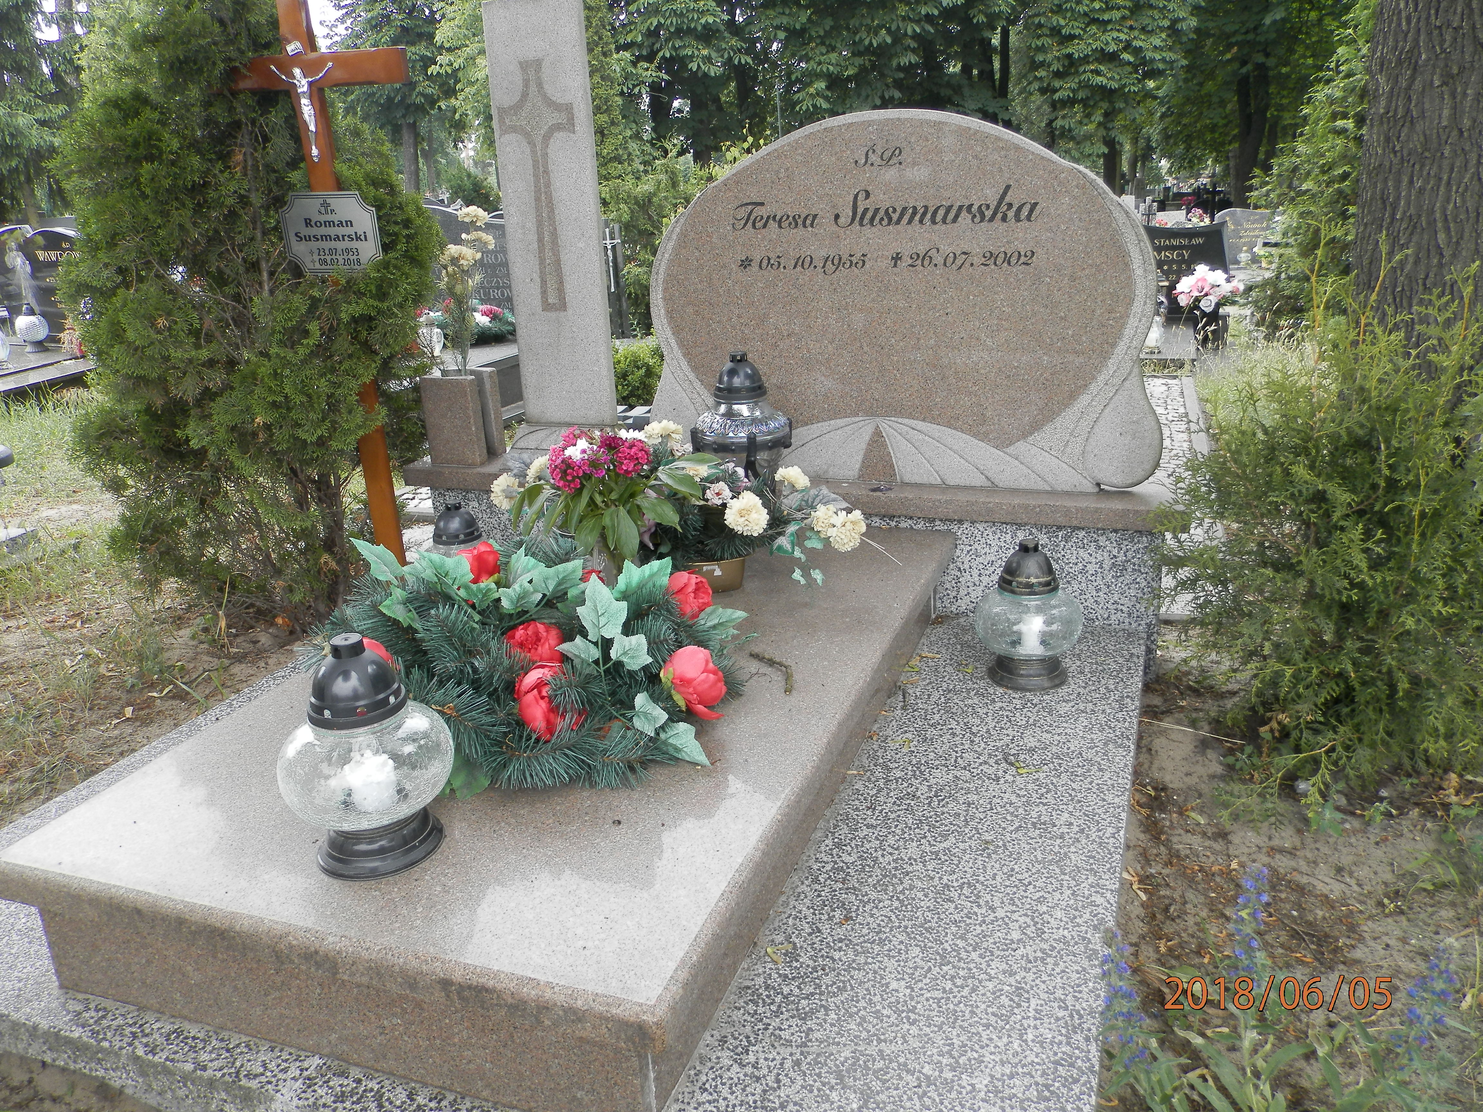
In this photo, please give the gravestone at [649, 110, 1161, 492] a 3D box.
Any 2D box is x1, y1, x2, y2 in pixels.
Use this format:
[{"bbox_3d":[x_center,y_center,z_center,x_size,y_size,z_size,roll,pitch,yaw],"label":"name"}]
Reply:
[{"bbox_3d":[0.323,-0.558,2.370,1.188,0.790,0.100,5,21,21],"label":"gravestone"}]

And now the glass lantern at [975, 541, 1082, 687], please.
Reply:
[{"bbox_3d":[0.559,0.109,2.080,0.211,0.276,0.211,5,21,21],"label":"glass lantern"}]

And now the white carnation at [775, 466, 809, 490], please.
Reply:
[{"bbox_3d":[0.106,-0.162,2.223,0.072,0.045,0.072,26,-15,0],"label":"white carnation"}]

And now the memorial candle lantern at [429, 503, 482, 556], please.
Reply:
[{"bbox_3d":[-0.675,-0.001,2.575,0.215,0.280,0.215,5,21,21],"label":"memorial candle lantern"}]

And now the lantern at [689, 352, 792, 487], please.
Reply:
[{"bbox_3d":[-0.003,-0.238,2.360,0.223,0.413,0.223,-3,19,1],"label":"lantern"}]

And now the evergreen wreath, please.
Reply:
[{"bbox_3d":[-0.341,0.149,1.752,0.703,0.166,0.627,5,22,21],"label":"evergreen wreath"}]

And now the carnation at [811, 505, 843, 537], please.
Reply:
[{"bbox_3d":[0.169,-0.070,2.109,0.050,0.068,0.068,-8,13,38],"label":"carnation"}]

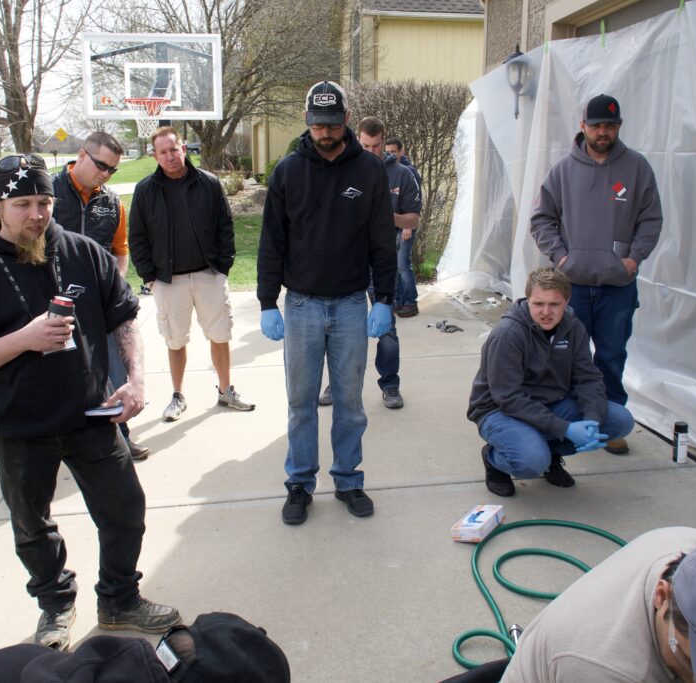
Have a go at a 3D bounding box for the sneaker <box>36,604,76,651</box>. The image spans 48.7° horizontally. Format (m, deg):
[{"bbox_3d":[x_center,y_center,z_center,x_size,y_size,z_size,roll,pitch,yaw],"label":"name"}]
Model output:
[{"bbox_3d":[-1.000,0.934,2.674,0.115,0.130,0.310,-4,15,-15],"label":"sneaker"}]

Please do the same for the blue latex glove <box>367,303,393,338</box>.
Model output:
[{"bbox_3d":[0.136,-0.089,3.319,0.100,0.145,0.105,-2,13,-11],"label":"blue latex glove"}]

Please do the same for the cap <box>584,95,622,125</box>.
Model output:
[{"bbox_3d":[1.176,-1.067,3.549,0.185,0.150,0.270,0,22,0],"label":"cap"}]

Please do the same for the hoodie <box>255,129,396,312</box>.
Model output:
[{"bbox_3d":[-0.091,-0.530,3.257,0.600,0.760,0.330,0,13,-2],"label":"hoodie"}]

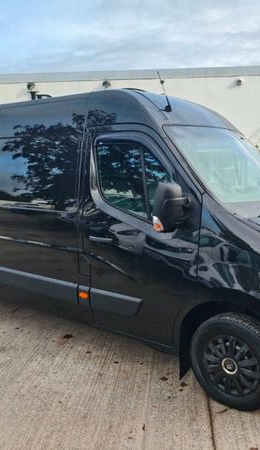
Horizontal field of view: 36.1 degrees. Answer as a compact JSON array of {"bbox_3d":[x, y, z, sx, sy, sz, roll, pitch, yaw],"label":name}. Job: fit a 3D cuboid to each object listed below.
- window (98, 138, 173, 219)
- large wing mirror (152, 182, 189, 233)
[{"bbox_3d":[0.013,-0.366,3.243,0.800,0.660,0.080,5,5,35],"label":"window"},{"bbox_3d":[0.282,-0.131,2.898,0.190,0.370,0.250,5,10,35],"label":"large wing mirror"}]

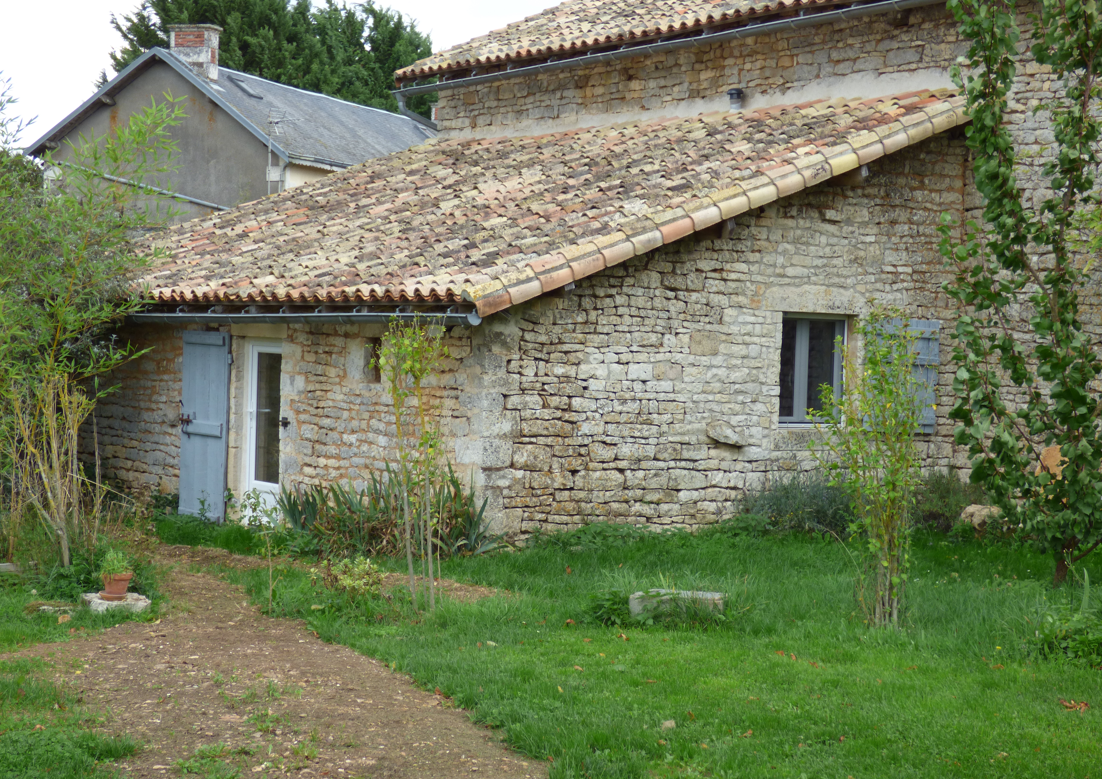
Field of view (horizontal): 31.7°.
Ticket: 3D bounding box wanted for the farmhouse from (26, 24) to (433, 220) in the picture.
[{"bbox_3d":[-6.301,-4.309,52.513,6.800,9.200,15.000,2,1,24],"label":"farmhouse"}]

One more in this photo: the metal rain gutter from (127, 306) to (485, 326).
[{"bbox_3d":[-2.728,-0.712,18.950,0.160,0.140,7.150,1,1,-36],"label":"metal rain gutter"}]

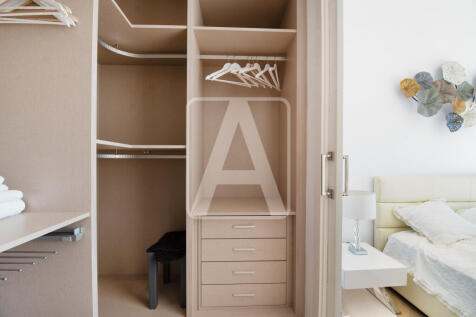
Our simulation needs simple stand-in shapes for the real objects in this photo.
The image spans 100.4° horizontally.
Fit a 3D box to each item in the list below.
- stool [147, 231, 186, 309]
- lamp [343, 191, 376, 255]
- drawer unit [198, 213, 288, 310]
[{"bbox_3d":[-0.518,0.891,1.645,0.300,0.457,0.370,0,0,-2],"label":"stool"},{"bbox_3d":[1.054,0.564,1.740,0.270,0.520,0.270,0,0,-5],"label":"lamp"},{"bbox_3d":[0.044,0.850,1.845,0.745,0.750,0.450,0,0,-2],"label":"drawer unit"}]

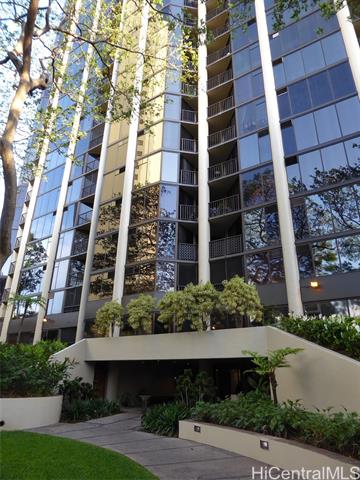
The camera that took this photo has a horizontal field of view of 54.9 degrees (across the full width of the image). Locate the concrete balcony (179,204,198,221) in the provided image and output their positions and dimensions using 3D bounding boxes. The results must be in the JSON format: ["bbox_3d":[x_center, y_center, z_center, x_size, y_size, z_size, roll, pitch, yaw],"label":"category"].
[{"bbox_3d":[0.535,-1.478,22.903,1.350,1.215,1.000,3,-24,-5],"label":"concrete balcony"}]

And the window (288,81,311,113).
[{"bbox_3d":[7.527,-8.955,21.806,1.218,2.358,0.120,-14,-27,32],"label":"window"}]

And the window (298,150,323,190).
[{"bbox_3d":[7.446,-3.921,19.629,1.210,2.442,0.120,-14,-27,32],"label":"window"}]

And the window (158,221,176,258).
[{"bbox_3d":[-0.821,-0.034,22.171,1.140,2.520,0.120,4,-23,-7],"label":"window"}]

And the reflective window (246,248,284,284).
[{"bbox_3d":[4.628,1.442,18.659,2.230,1.877,0.100,-14,-28,30],"label":"reflective window"}]

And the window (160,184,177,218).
[{"bbox_3d":[-0.769,-2.572,23.253,1.148,2.523,0.120,4,-23,-7],"label":"window"}]

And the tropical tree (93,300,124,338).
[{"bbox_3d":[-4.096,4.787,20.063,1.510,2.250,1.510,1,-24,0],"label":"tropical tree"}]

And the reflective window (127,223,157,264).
[{"bbox_3d":[-2.376,0.197,22.171,2.349,2.511,0.100,-13,-28,30],"label":"reflective window"}]

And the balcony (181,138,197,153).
[{"bbox_3d":[0.627,-6.350,25.170,1.333,1.251,0.979,5,-24,-8],"label":"balcony"}]

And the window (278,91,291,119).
[{"bbox_3d":[6.641,-8.655,22.329,0.850,2.114,0.120,-14,-27,32],"label":"window"}]

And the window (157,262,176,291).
[{"bbox_3d":[-0.825,2.154,20.632,1.170,1.768,0.100,5,-24,-8],"label":"window"}]

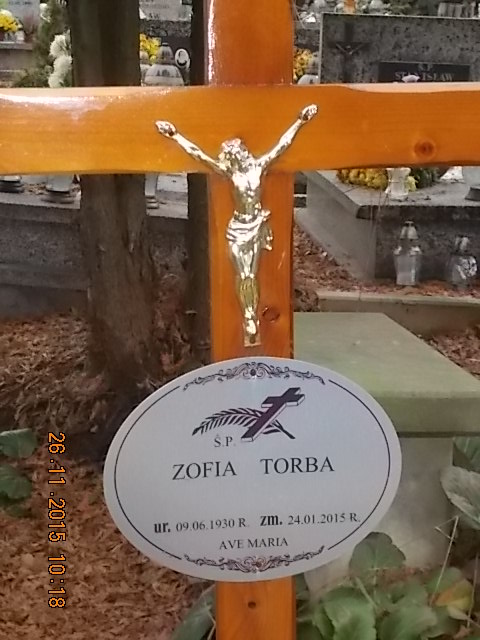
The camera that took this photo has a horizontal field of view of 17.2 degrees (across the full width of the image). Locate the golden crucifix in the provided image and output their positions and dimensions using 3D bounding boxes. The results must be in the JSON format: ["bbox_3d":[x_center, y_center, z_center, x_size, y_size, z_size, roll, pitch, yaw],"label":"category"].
[{"bbox_3d":[0.009,-0.086,1.591,0.162,0.242,0.032,-6,15,-7],"label":"golden crucifix"}]

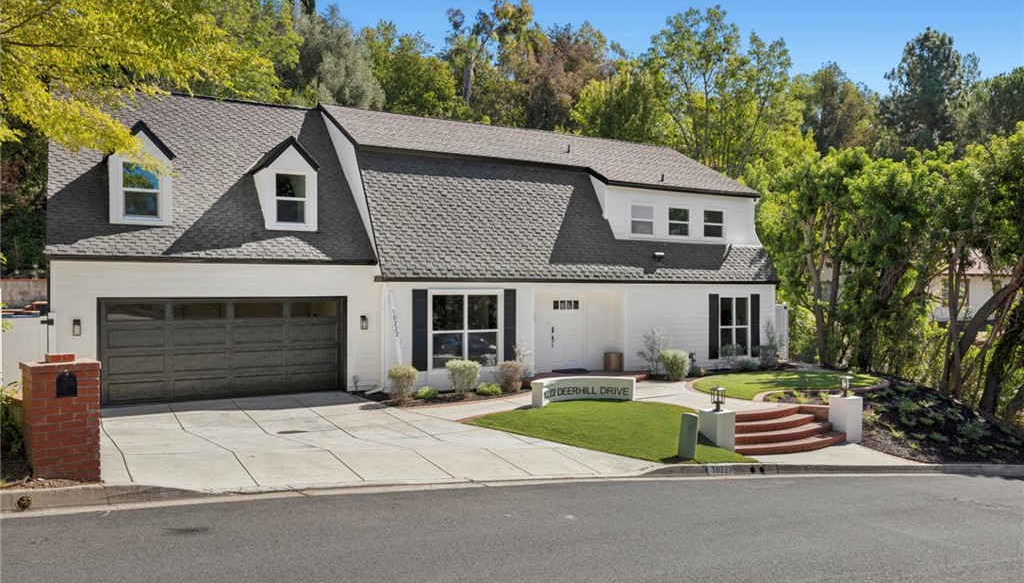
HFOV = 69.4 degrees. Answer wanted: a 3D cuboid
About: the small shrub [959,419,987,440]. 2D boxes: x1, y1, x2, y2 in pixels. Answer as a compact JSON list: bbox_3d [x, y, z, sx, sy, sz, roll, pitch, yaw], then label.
[{"bbox_3d":[9.037,2.728,14.500,0.550,0.430,0.520,0,0,0],"label":"small shrub"}]

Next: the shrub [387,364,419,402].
[{"bbox_3d":[-2.331,1.946,15.800,0.660,0.790,0.630,0,0,0],"label":"shrub"}]

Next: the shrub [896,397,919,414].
[{"bbox_3d":[8.778,2.530,16.400,0.500,0.330,0.470,0,0,0],"label":"shrub"}]

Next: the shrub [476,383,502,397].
[{"bbox_3d":[-0.527,2.318,17.300,0.620,0.330,0.550,0,0,0],"label":"shrub"}]

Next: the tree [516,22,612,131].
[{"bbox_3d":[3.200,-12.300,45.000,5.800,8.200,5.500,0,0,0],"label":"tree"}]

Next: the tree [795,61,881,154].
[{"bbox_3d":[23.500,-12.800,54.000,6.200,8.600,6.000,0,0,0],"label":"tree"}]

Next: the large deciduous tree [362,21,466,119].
[{"bbox_3d":[-5.000,-8.900,38.000,5.500,10.000,5.500,0,0,0],"label":"large deciduous tree"}]

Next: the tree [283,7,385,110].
[{"bbox_3d":[-8.600,-9.000,36.000,5.200,10.000,5.200,0,0,0],"label":"tree"}]

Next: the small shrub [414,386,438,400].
[{"bbox_3d":[-1.938,2.290,16.750,0.550,0.320,0.500,0,0,0],"label":"small shrub"}]

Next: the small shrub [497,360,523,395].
[{"bbox_3d":[-0.035,1.956,17.000,0.550,0.760,0.540,0,0,0],"label":"small shrub"}]

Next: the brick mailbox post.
[{"bbox_3d":[-3.860,1.090,6.330,0.520,1.080,0.540,0,0,-40],"label":"brick mailbox post"}]

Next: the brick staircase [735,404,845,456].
[{"bbox_3d":[5.120,2.700,14.370,3.100,0.620,1.400,0,0,-29],"label":"brick staircase"}]

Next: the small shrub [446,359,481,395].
[{"bbox_3d":[-1.096,1.932,16.700,0.760,0.790,0.700,0,0,0],"label":"small shrub"}]

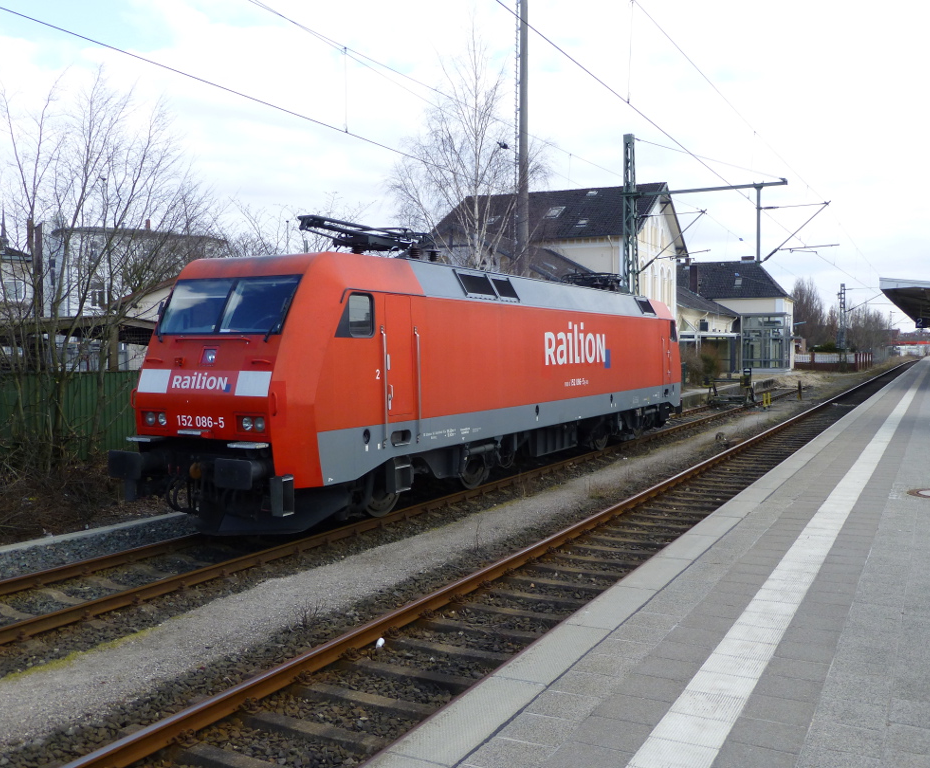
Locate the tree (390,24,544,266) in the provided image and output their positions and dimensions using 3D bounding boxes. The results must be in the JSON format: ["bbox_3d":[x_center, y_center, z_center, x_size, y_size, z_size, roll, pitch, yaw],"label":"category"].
[{"bbox_3d":[0.051,-5.511,30.300,5.400,13.300,5.200,1,3,28],"label":"tree"}]

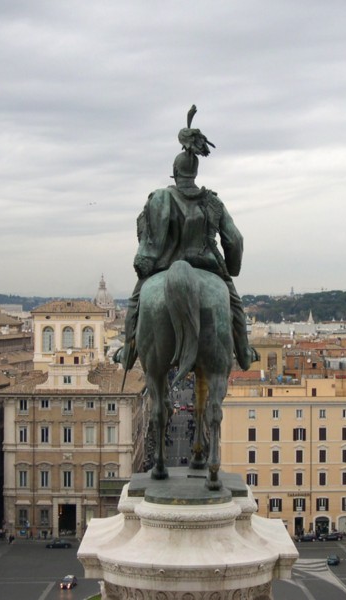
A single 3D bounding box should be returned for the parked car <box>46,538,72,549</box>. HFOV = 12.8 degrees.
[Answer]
[{"bbox_3d":[-20.005,42.636,271.498,4.350,1.400,1.750,0,0,0],"label":"parked car"}]

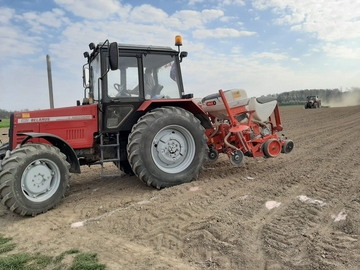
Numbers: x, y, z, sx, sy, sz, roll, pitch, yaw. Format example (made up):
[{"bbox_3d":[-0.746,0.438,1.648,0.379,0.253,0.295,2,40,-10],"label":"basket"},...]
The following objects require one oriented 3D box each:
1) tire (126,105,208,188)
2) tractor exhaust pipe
[{"bbox_3d":[-0.200,0.253,5.369,1.630,1.620,0.460,-6,7,-28],"label":"tire"},{"bbox_3d":[-2.412,-0.997,5.068,0.070,1.020,0.070,-6,7,-28],"label":"tractor exhaust pipe"}]

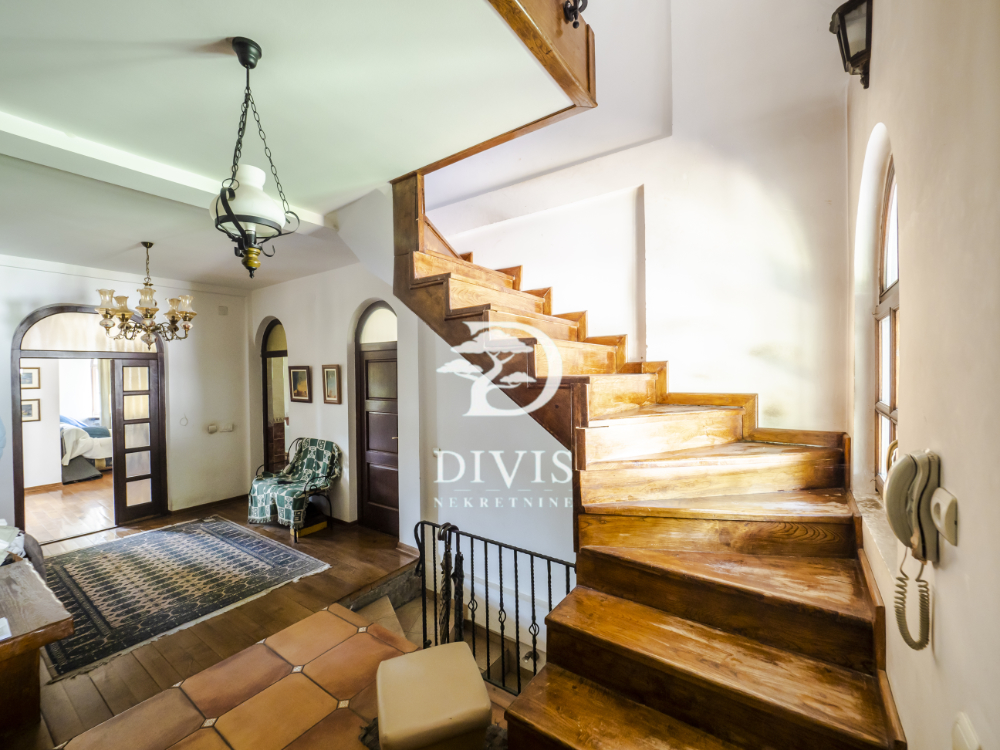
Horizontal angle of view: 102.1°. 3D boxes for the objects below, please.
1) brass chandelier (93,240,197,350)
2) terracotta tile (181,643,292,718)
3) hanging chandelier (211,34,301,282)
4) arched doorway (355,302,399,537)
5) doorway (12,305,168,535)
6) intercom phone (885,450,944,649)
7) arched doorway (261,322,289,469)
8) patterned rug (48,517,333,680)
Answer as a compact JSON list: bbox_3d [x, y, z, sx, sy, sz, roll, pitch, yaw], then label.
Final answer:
[{"bbox_3d":[-3.088,-0.687,3.560,0.670,0.945,0.670,0,1,35],"label":"brass chandelier"},{"bbox_3d":[-1.481,1.738,2.322,0.425,0.012,0.430,0,1,35],"label":"terracotta tile"},{"bbox_3d":[-0.945,-0.799,1.520,0.310,0.875,0.310,0,1,35],"label":"hanging chandelier"},{"bbox_3d":[-1.229,0.469,4.228,0.850,2.470,0.160,0,1,35],"label":"arched doorway"},{"bbox_3d":[-4.522,0.490,4.537,0.160,2.480,1.220,0,1,35],"label":"doorway"},{"bbox_3d":[0.865,0.365,0.860,0.078,0.420,0.095,0,1,35],"label":"intercom phone"},{"bbox_3d":[-2.929,0.478,5.426,0.860,2.450,0.160,0,1,35],"label":"arched doorway"},{"bbox_3d":[-3.001,1.723,3.606,2.360,0.012,1.690,0,1,35],"label":"patterned rug"}]

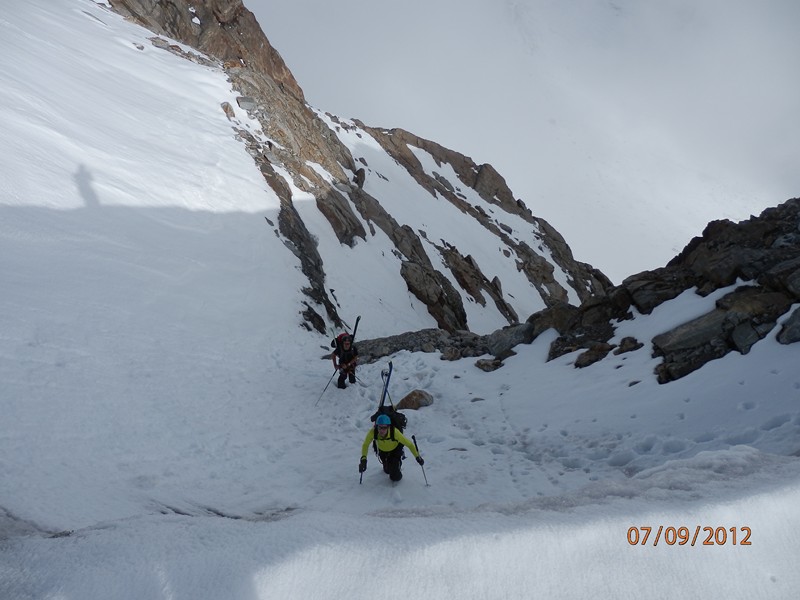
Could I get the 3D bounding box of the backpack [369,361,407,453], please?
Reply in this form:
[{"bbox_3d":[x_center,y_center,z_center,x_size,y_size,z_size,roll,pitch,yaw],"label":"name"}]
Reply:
[{"bbox_3d":[-0.168,1.601,8.346,0.520,1.400,0.420,0,34,0],"label":"backpack"}]

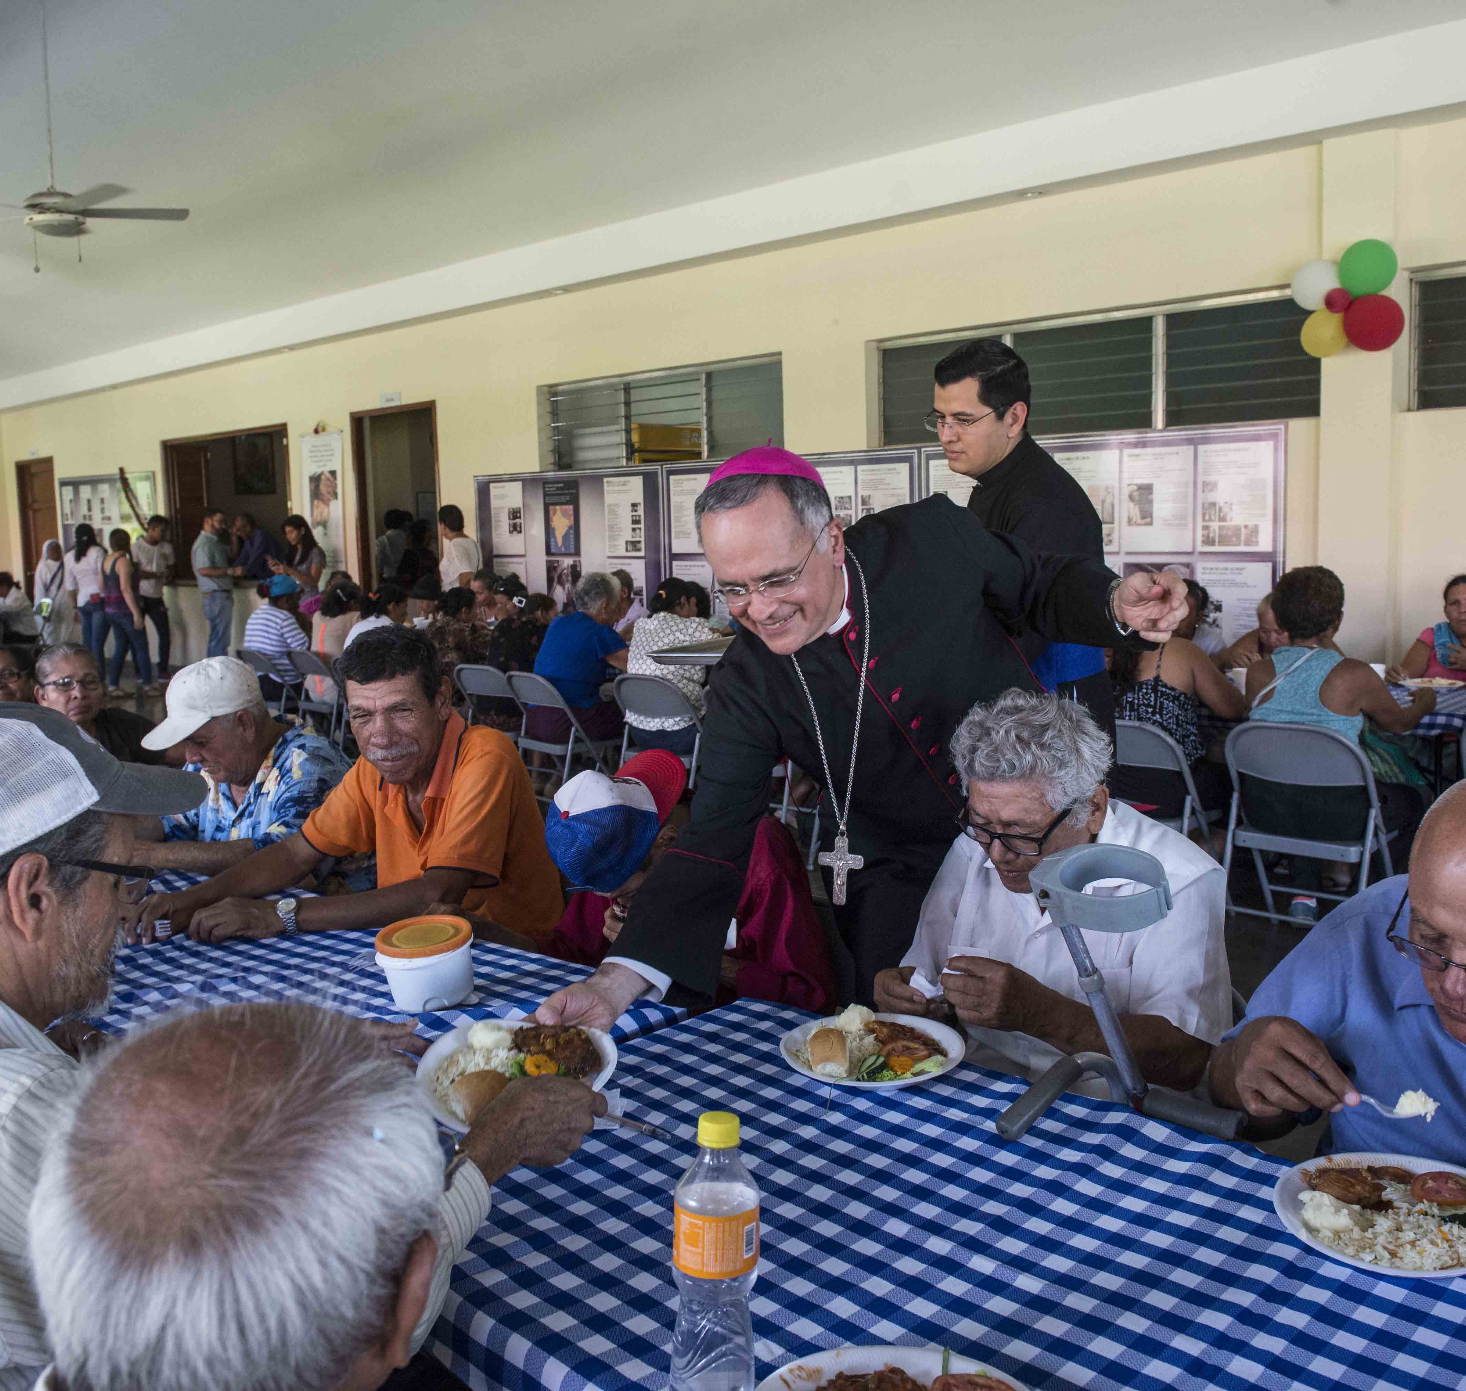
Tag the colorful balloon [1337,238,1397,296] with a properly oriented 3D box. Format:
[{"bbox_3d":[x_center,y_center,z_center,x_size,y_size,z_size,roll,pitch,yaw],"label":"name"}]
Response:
[{"bbox_3d":[2.719,-1.827,5.950,0.250,0.260,0.250,5,9,42],"label":"colorful balloon"}]

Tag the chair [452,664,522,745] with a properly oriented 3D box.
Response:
[{"bbox_3d":[-1.151,0.195,7.175,0.457,0.760,0.492,5,10,43],"label":"chair"}]

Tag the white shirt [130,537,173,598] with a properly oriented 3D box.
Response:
[{"bbox_3d":[-5.827,-1.283,13.950,0.460,0.620,0.280,-7,9,-37],"label":"white shirt"}]

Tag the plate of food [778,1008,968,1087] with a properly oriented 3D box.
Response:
[{"bbox_3d":[0.175,0.441,1.744,0.233,0.050,0.233,-2,7,0],"label":"plate of food"}]

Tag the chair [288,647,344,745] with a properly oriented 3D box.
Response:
[{"bbox_3d":[-2.436,0.070,8.492,0.492,0.760,0.457,-9,10,-44],"label":"chair"}]

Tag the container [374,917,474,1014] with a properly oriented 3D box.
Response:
[{"bbox_3d":[-0.468,0.397,2.042,0.147,0.105,0.147,-5,7,1],"label":"container"}]

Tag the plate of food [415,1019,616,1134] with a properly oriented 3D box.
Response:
[{"bbox_3d":[-0.245,0.426,1.590,0.230,0.045,0.230,0,19,0],"label":"plate of food"}]

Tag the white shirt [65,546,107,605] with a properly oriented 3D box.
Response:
[{"bbox_3d":[-6.249,-1.162,13.400,0.400,0.560,0.260,-1,7,5],"label":"white shirt"}]

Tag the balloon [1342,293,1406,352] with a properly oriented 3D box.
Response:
[{"bbox_3d":[2.836,-1.645,6.142,0.270,0.255,0.270,5,10,42],"label":"balloon"}]

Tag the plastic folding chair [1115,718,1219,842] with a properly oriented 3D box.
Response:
[{"bbox_3d":[1.395,0.422,4.729,0.492,0.760,0.457,-9,10,-43],"label":"plastic folding chair"}]

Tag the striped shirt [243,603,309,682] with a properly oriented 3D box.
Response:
[{"bbox_3d":[-2.793,-0.324,8.500,0.410,0.500,0.300,3,8,36],"label":"striped shirt"}]

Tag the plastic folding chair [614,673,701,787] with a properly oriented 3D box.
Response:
[{"bbox_3d":[-0.262,0.271,6.348,0.457,0.760,0.492,4,9,38],"label":"plastic folding chair"}]

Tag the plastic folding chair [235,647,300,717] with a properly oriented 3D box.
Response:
[{"bbox_3d":[-2.863,0.050,8.760,0.457,0.760,0.492,4,9,39],"label":"plastic folding chair"}]

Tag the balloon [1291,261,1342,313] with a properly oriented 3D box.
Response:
[{"bbox_3d":[2.650,-1.859,6.308,0.235,0.235,0.235,5,10,42],"label":"balloon"}]

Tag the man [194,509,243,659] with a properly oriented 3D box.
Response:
[{"bbox_3d":[-4.635,-0.814,12.500,0.400,1.710,0.480,-5,8,-29],"label":"man"}]

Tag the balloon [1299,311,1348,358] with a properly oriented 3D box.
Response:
[{"bbox_3d":[2.555,-1.557,6.000,0.220,0.230,0.220,5,9,42],"label":"balloon"}]

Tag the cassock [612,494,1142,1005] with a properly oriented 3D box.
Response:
[{"bbox_3d":[0.273,0.421,1.990,0.700,1.370,0.700,1,8,24],"label":"cassock"}]

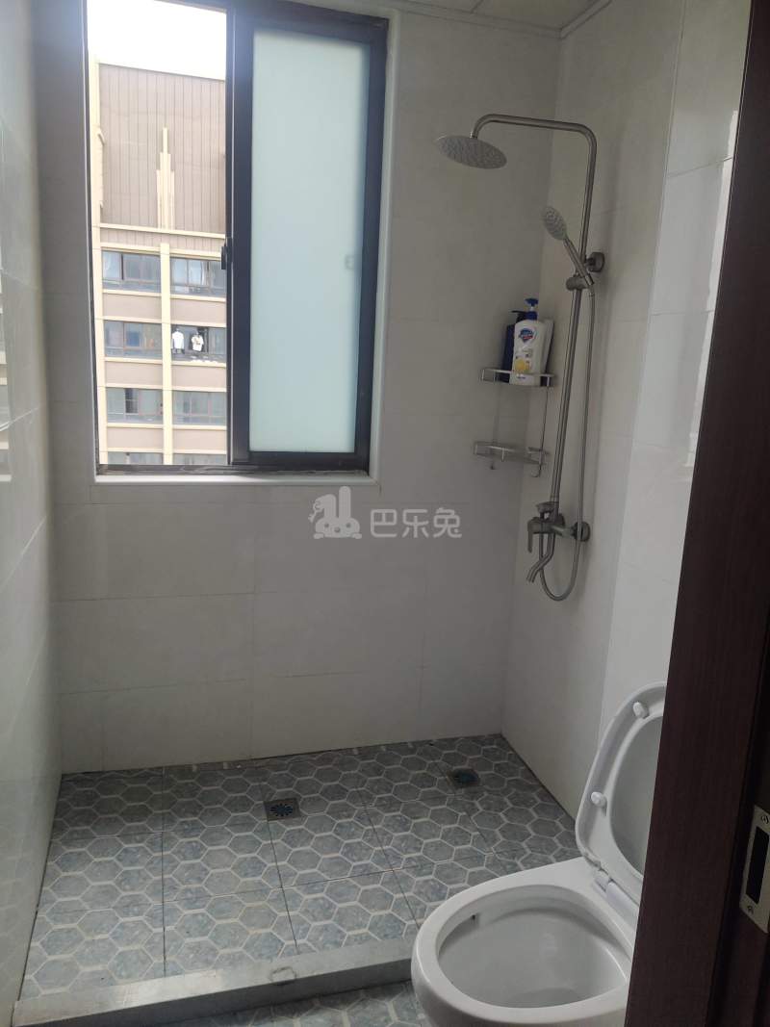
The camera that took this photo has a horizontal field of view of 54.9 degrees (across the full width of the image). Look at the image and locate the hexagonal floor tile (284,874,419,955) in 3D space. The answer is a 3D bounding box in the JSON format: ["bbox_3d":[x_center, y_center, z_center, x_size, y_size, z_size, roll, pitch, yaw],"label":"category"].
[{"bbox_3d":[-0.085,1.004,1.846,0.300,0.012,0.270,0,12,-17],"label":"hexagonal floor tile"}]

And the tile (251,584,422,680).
[{"bbox_3d":[-0.148,0.402,2.535,0.600,0.300,0.012,0,12,-18],"label":"tile"}]

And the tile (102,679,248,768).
[{"bbox_3d":[-0.678,0.691,2.425,0.480,0.283,0.012,0,12,-18],"label":"tile"}]

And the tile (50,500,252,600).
[{"bbox_3d":[-0.701,0.113,2.289,0.600,0.300,0.012,0,12,-18],"label":"tile"}]

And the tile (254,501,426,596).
[{"bbox_3d":[-0.132,0.112,2.476,0.600,0.300,0.010,0,12,-16],"label":"tile"}]

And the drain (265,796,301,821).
[{"bbox_3d":[-0.313,0.907,2.264,0.100,0.012,0.100,0,12,-17],"label":"drain"}]

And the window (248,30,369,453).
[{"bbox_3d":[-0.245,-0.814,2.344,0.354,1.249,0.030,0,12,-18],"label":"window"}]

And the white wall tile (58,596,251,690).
[{"bbox_3d":[-0.718,0.406,2.349,0.600,0.300,0.012,0,12,-18],"label":"white wall tile"}]

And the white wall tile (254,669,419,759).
[{"bbox_3d":[-0.165,0.691,2.594,0.600,0.290,0.012,0,12,-18],"label":"white wall tile"}]

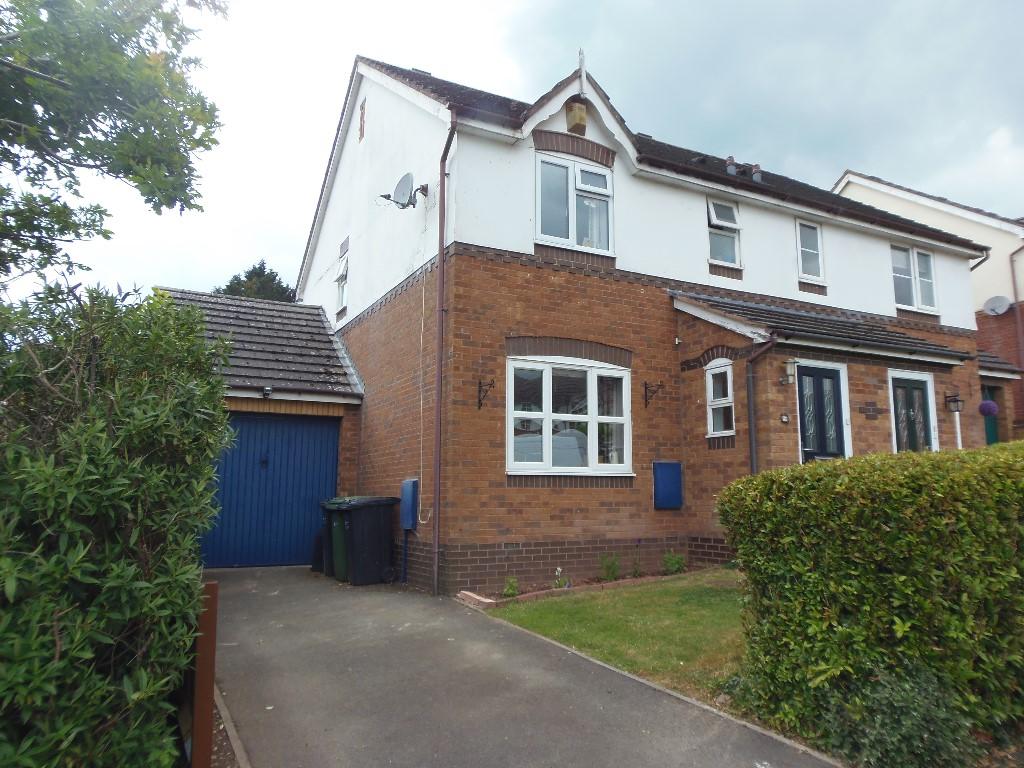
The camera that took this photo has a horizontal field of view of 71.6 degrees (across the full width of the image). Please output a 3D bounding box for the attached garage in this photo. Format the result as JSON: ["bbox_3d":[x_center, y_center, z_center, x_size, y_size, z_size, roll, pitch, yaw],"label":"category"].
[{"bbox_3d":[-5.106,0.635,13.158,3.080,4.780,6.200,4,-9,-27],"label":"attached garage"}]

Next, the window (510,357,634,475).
[{"bbox_3d":[0.730,0.383,8.723,1.830,1.470,0.100,4,-9,-27],"label":"window"}]

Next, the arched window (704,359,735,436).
[{"bbox_3d":[2.617,0.176,8.898,0.100,0.980,0.520,4,-9,-27],"label":"arched window"}]

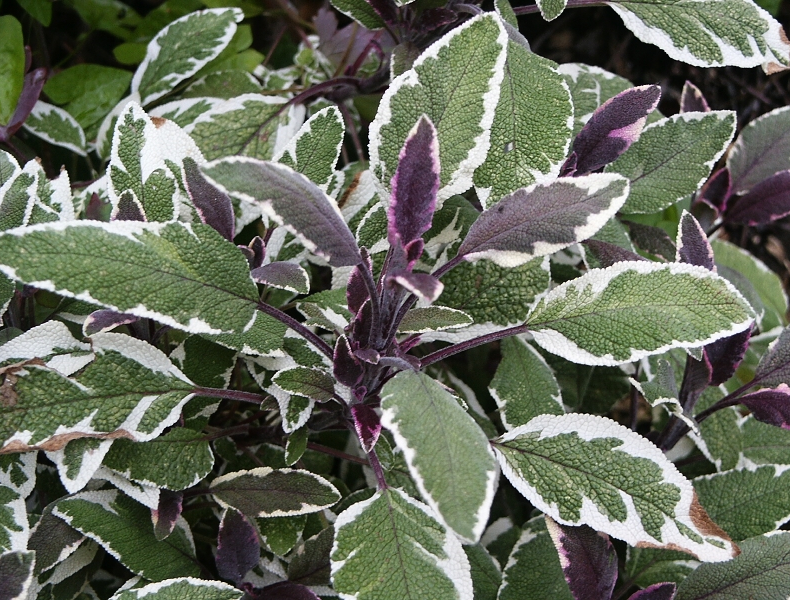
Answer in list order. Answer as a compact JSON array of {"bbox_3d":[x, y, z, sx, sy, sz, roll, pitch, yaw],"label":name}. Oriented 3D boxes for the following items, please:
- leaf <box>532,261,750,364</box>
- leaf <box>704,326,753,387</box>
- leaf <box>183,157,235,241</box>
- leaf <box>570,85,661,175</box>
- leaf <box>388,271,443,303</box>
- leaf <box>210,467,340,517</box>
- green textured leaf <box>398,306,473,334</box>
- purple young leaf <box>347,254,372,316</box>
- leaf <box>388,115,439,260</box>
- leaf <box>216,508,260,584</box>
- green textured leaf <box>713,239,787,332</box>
[{"bbox_3d":[0.074,0.004,0.544,0.069,0.011,0.032,-4,60,7],"label":"leaf"},{"bbox_3d":[0.104,0.016,0.560,0.015,0.026,0.007,22,0,-3],"label":"leaf"},{"bbox_3d":[-0.059,-0.032,0.570,0.014,0.031,0.006,-24,19,5],"label":"leaf"},{"bbox_3d":[0.070,-0.054,0.575,0.044,0.008,0.017,-43,75,9],"label":"leaf"},{"bbox_3d":[0.006,-0.004,0.530,0.018,0.006,0.009,13,36,27],"label":"leaf"},{"bbox_3d":[-0.037,0.059,0.558,0.041,0.007,0.018,3,49,10],"label":"leaf"},{"bbox_3d":[0.012,0.006,0.530,0.024,0.005,0.011,-5,50,-3],"label":"green textured leaf"},{"bbox_3d":[-0.010,-0.004,0.541,0.008,0.021,0.005,16,31,22],"label":"purple young leaf"},{"bbox_3d":[0.006,-0.033,0.531,0.015,0.045,0.006,7,24,-1],"label":"leaf"},{"bbox_3d":[-0.055,0.087,0.635,0.015,0.026,0.006,-13,12,-3],"label":"leaf"},{"bbox_3d":[0.118,-0.005,0.610,0.047,0.010,0.025,44,55,9],"label":"green textured leaf"}]

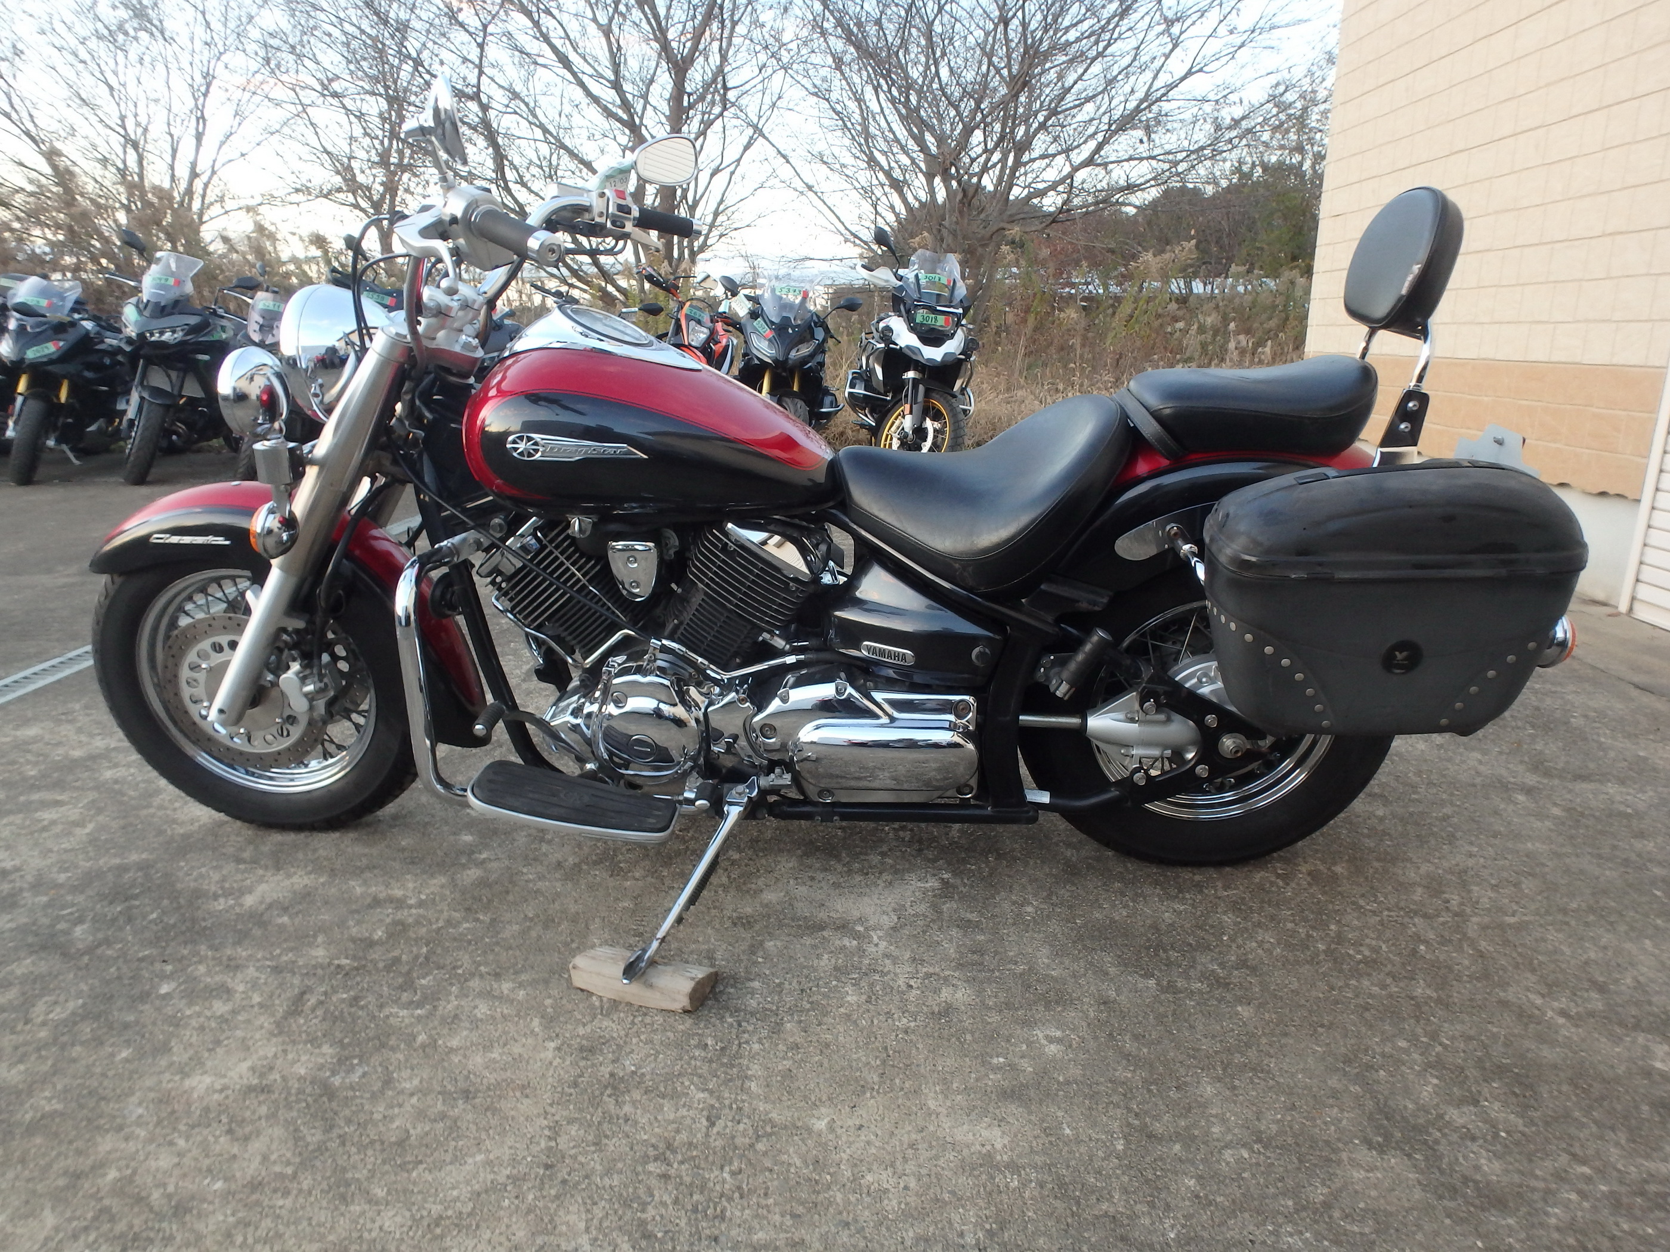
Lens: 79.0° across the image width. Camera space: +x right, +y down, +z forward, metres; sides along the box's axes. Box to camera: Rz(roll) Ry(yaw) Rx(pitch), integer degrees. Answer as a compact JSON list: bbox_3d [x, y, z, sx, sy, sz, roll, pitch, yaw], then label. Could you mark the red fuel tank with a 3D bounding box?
[{"bbox_3d":[-0.270,-0.348,1.588,0.550,0.285,0.310,1,23,3],"label":"red fuel tank"}]

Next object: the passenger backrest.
[{"bbox_3d":[0.808,-0.518,1.444,0.055,0.190,0.225,12,23,-1],"label":"passenger backrest"}]

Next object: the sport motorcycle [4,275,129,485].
[{"bbox_3d":[-5.547,-1.788,7.319,0.860,1.330,2.120,-1,15,-19],"label":"sport motorcycle"}]

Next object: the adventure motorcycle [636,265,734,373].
[{"bbox_3d":[-0.901,-1.658,6.808,0.820,1.250,2.170,5,16,-6],"label":"adventure motorcycle"}]

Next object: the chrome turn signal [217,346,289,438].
[{"bbox_3d":[-0.815,-0.332,1.431,0.105,0.125,0.125,1,23,3],"label":"chrome turn signal"}]

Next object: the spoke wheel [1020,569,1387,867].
[{"bbox_3d":[0.611,0.116,1.687,0.645,0.645,0.170,1,20,6],"label":"spoke wheel"}]

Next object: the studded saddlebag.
[{"bbox_3d":[0.697,-0.033,1.318,0.440,0.340,0.210,1,20,6],"label":"studded saddlebag"}]

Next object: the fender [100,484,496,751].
[{"bbox_3d":[-0.932,-0.036,1.766,0.655,0.440,0.180,1,23,3],"label":"fender"}]

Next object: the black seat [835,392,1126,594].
[{"bbox_3d":[0.221,-0.235,1.599,0.440,0.275,0.350,1,20,6],"label":"black seat"}]

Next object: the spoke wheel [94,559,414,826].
[{"bbox_3d":[-1.040,0.099,1.853,0.635,0.635,0.140,0,20,4],"label":"spoke wheel"}]

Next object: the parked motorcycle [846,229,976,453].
[{"bbox_3d":[0.460,-1.807,6.919,0.940,1.480,2.220,4,16,-5],"label":"parked motorcycle"}]

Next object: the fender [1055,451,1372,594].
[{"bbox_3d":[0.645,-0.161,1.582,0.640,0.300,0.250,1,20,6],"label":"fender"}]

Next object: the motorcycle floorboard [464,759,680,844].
[{"bbox_3d":[-0.377,0.256,1.514,0.310,0.045,0.130,5,23,2],"label":"motorcycle floorboard"}]

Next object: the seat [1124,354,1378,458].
[{"bbox_3d":[0.606,-0.340,1.520,0.350,0.145,0.250,1,20,6],"label":"seat"}]

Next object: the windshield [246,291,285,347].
[{"bbox_3d":[-3.598,-1.937,6.400,0.260,0.350,0.110,-2,-1,-10],"label":"windshield"}]

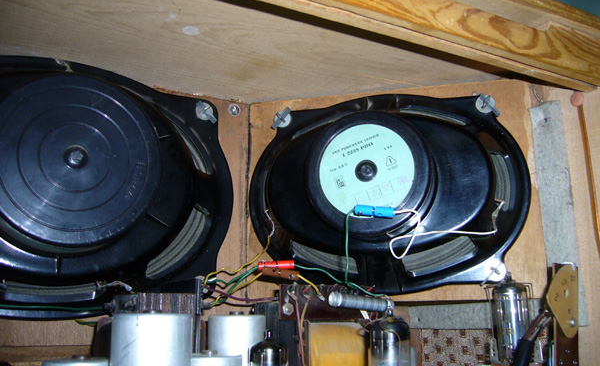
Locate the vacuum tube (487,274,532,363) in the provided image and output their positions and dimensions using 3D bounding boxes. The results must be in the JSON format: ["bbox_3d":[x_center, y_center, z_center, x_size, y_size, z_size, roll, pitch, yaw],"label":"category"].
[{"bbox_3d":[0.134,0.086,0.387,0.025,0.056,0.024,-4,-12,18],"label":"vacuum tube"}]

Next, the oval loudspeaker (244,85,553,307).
[{"bbox_3d":[0.052,0.001,0.424,0.210,0.153,0.077,-3,-11,16],"label":"oval loudspeaker"}]

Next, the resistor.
[{"bbox_3d":[0.040,0.077,0.389,0.046,0.011,0.010,12,-16,-28],"label":"resistor"}]

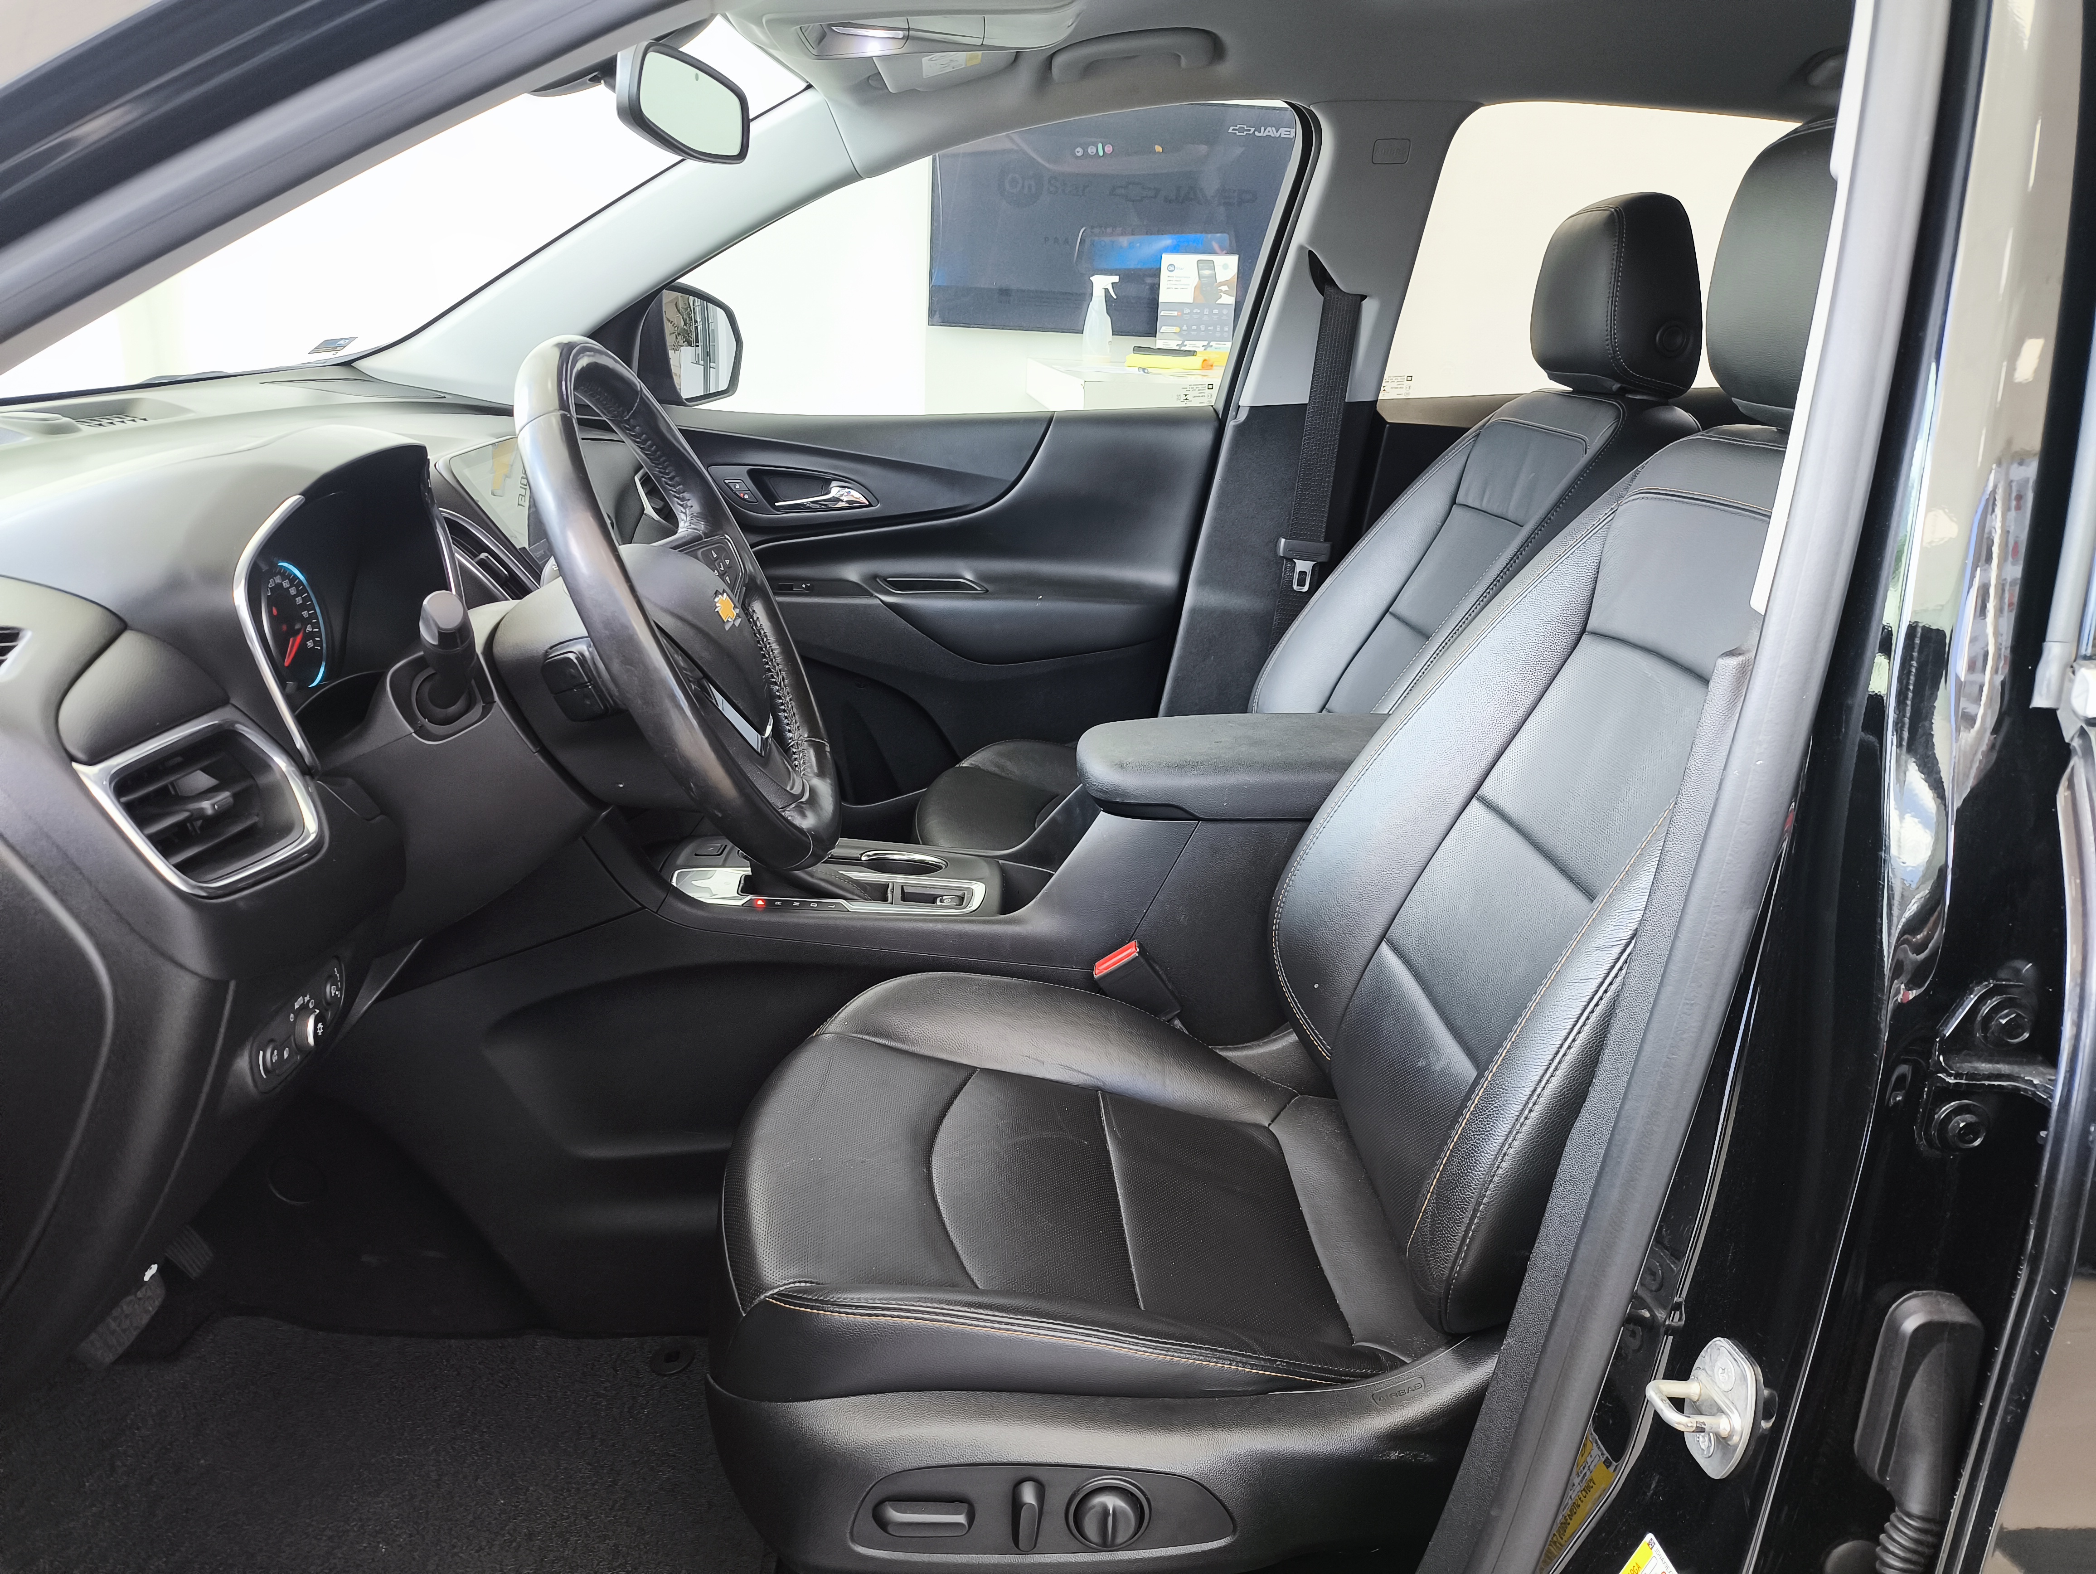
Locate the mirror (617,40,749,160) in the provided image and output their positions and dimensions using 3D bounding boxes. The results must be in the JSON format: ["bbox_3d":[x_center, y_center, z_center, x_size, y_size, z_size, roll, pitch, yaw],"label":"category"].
[{"bbox_3d":[-0.298,-0.551,1.223,0.042,0.075,0.240,10,18,6],"label":"mirror"}]

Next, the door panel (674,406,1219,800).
[{"bbox_3d":[-0.207,-0.213,2.064,0.860,0.630,0.130,2,17,-3],"label":"door panel"}]

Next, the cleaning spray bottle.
[{"bbox_3d":[0.150,-1.314,4.280,0.095,0.240,0.075,4,17,4],"label":"cleaning spray bottle"}]

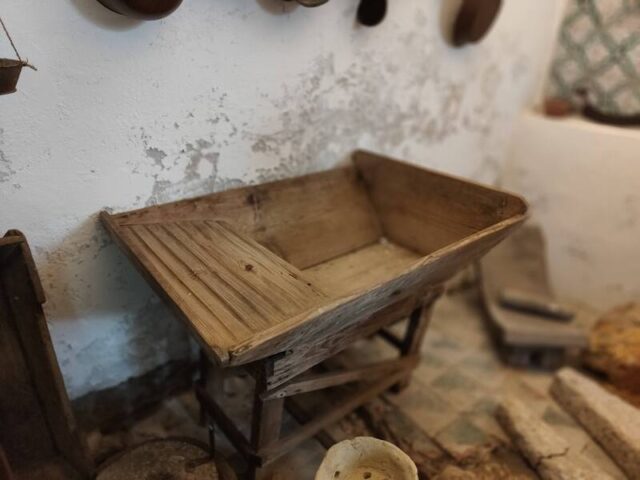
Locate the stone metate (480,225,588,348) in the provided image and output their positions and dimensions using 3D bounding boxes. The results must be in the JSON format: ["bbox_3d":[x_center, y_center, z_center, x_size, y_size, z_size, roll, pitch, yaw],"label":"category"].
[{"bbox_3d":[0.920,0.214,2.097,0.317,0.338,0.580,4,27,7],"label":"stone metate"}]

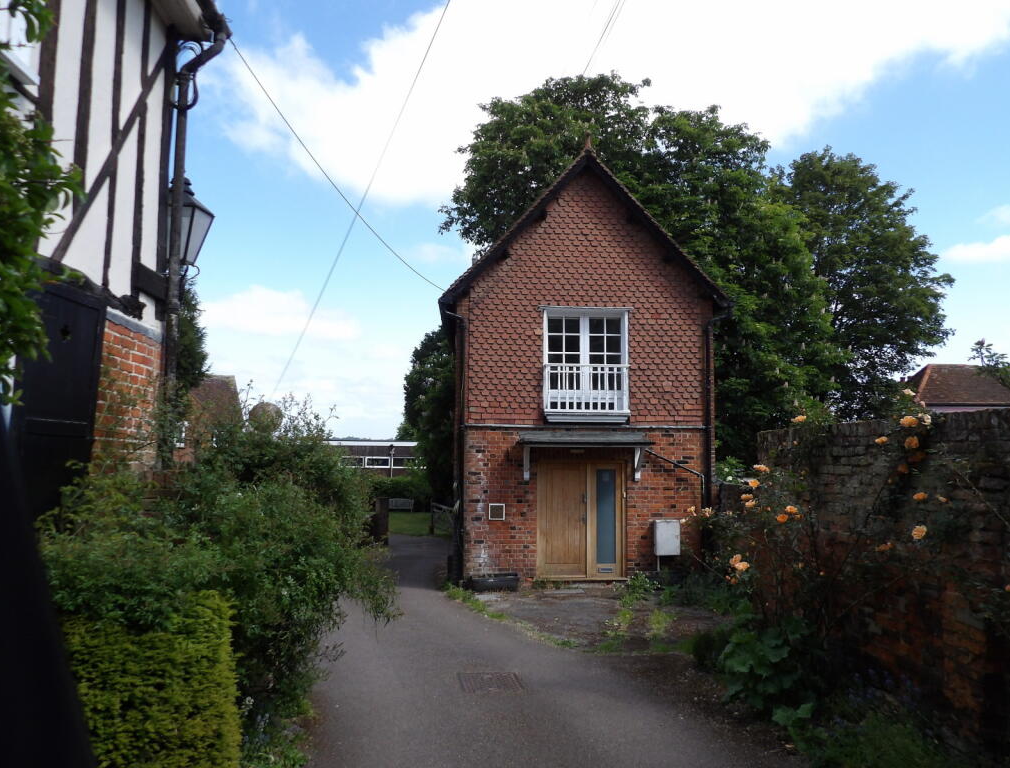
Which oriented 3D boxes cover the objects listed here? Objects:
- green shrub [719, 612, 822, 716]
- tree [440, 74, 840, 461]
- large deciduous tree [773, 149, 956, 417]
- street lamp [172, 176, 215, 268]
[{"bbox_3d":[2.040,2.075,5.480,0.740,0.660,0.660,1,-5,0],"label":"green shrub"},{"bbox_3d":[4.101,-2.468,22.291,11.930,14.704,11.333,1,-5,0],"label":"tree"},{"bbox_3d":[14.027,-1.870,28.271,7.887,15.508,7.493,1,-5,0],"label":"large deciduous tree"},{"bbox_3d":[-2.490,-1.251,5.500,0.380,0.720,0.400,0,-5,6],"label":"street lamp"}]

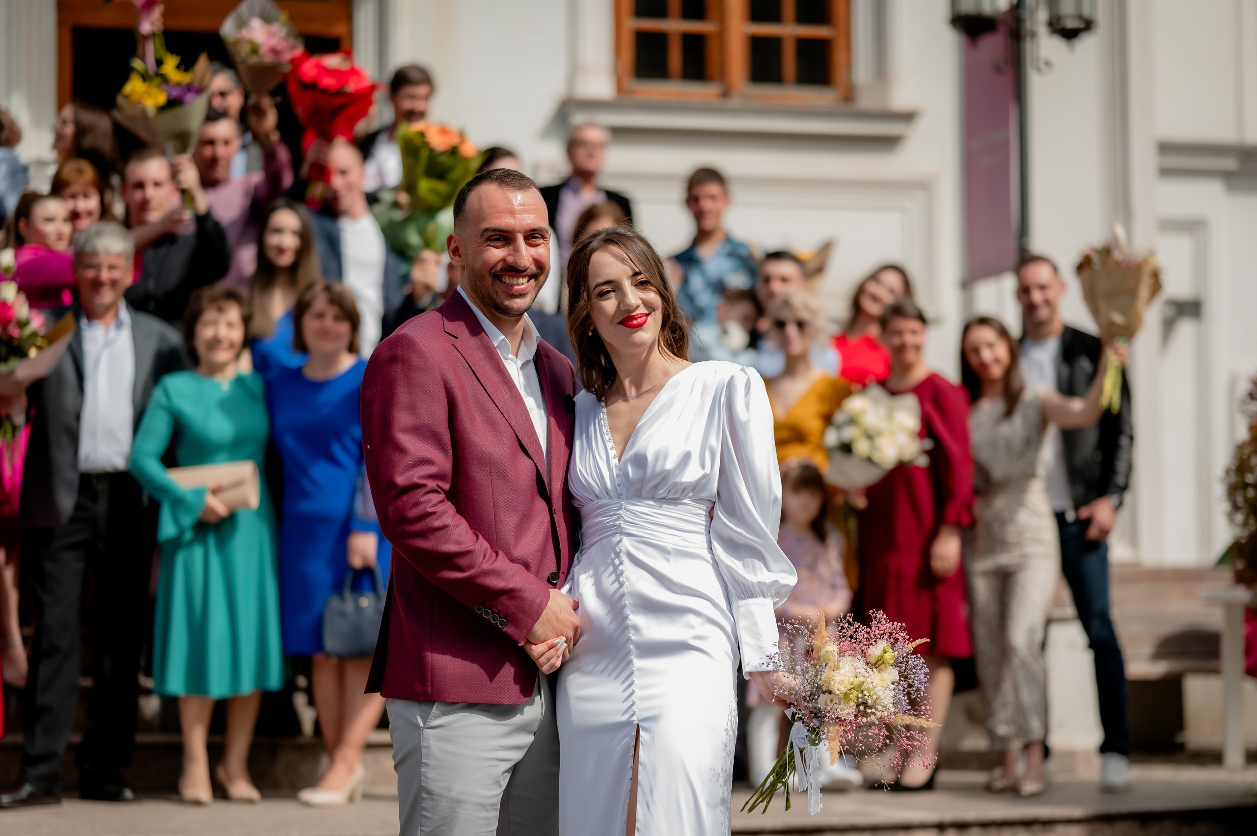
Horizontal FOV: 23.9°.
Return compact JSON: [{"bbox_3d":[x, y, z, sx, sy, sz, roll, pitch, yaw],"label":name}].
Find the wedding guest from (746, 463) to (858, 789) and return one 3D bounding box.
[{"bbox_3d":[0.598,0.722,10.124,0.400,1.134,0.330,0,-4,-3],"label":"wedding guest"}]

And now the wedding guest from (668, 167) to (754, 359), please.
[{"bbox_3d":[0.322,-0.078,11.228,0.460,1.756,0.340,0,-4,-3],"label":"wedding guest"}]

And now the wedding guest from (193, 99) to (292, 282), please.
[{"bbox_3d":[-1.451,-0.283,11.041,0.460,1.845,0.400,0,-4,-7],"label":"wedding guest"}]

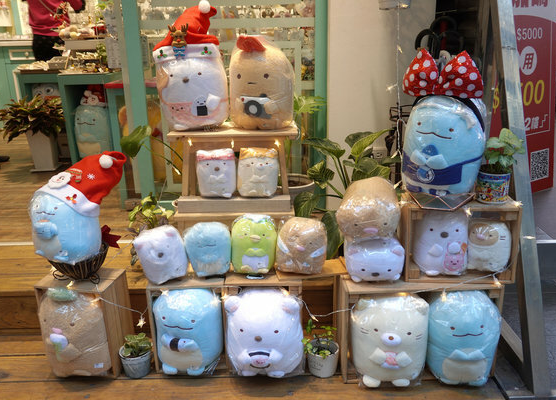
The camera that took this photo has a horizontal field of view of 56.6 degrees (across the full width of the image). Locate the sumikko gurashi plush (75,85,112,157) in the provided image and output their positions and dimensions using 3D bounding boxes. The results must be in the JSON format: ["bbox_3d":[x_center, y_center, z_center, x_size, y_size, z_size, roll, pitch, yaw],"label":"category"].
[{"bbox_3d":[-1.380,-0.577,3.915,0.245,0.521,0.190,-1,16,3],"label":"sumikko gurashi plush"}]

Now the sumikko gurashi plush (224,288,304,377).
[{"bbox_3d":[-0.041,0.413,1.625,0.248,0.256,0.190,-1,16,0],"label":"sumikko gurashi plush"}]

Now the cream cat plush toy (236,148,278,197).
[{"bbox_3d":[-0.077,-0.108,2.033,0.158,0.190,0.123,-4,18,-7],"label":"cream cat plush toy"}]

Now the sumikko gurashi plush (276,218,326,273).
[{"bbox_3d":[0.072,0.138,1.582,0.153,0.170,0.122,-1,16,2],"label":"sumikko gurashi plush"}]

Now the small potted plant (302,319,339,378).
[{"bbox_3d":[0.149,0.497,1.756,0.121,0.193,0.115,-1,18,0],"label":"small potted plant"}]

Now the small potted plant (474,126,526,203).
[{"bbox_3d":[0.647,-0.102,1.510,0.125,0.216,0.120,-1,16,0],"label":"small potted plant"}]

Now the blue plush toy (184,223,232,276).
[{"bbox_3d":[-0.237,0.168,1.748,0.146,0.175,0.117,-10,19,-3],"label":"blue plush toy"}]

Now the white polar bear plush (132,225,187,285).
[{"bbox_3d":[-0.382,0.180,1.693,0.150,0.189,0.120,-22,19,2],"label":"white polar bear plush"}]

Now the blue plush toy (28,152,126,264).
[{"bbox_3d":[-0.592,0.024,1.539,0.238,0.330,0.215,12,12,17],"label":"blue plush toy"}]

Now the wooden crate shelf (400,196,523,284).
[{"bbox_3d":[0.541,0.112,1.565,0.313,0.232,0.155,0,16,5],"label":"wooden crate shelf"}]

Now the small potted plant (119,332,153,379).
[{"bbox_3d":[-0.486,0.528,1.779,0.114,0.150,0.114,-1,18,0],"label":"small potted plant"}]

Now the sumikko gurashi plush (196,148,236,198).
[{"bbox_3d":[-0.218,-0.095,1.846,0.138,0.173,0.105,-3,16,-4],"label":"sumikko gurashi plush"}]

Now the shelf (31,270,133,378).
[{"bbox_3d":[-0.664,0.424,1.818,0.247,0.330,0.168,2,19,10],"label":"shelf"}]

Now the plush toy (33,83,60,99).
[{"bbox_3d":[-1.820,-0.749,4.122,0.230,0.360,0.200,-3,16,-6],"label":"plush toy"}]

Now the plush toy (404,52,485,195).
[{"bbox_3d":[0.471,-0.221,1.476,0.225,0.405,0.175,9,19,32],"label":"plush toy"}]

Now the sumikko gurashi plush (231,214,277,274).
[{"bbox_3d":[-0.080,0.151,1.757,0.149,0.196,0.116,-2,18,-3],"label":"sumikko gurashi plush"}]

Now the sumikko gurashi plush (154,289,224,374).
[{"bbox_3d":[-0.304,0.454,1.772,0.224,0.285,0.179,0,18,5],"label":"sumikko gurashi plush"}]

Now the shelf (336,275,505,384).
[{"bbox_3d":[0.464,0.417,1.743,0.500,0.338,0.157,-2,18,-2],"label":"shelf"}]

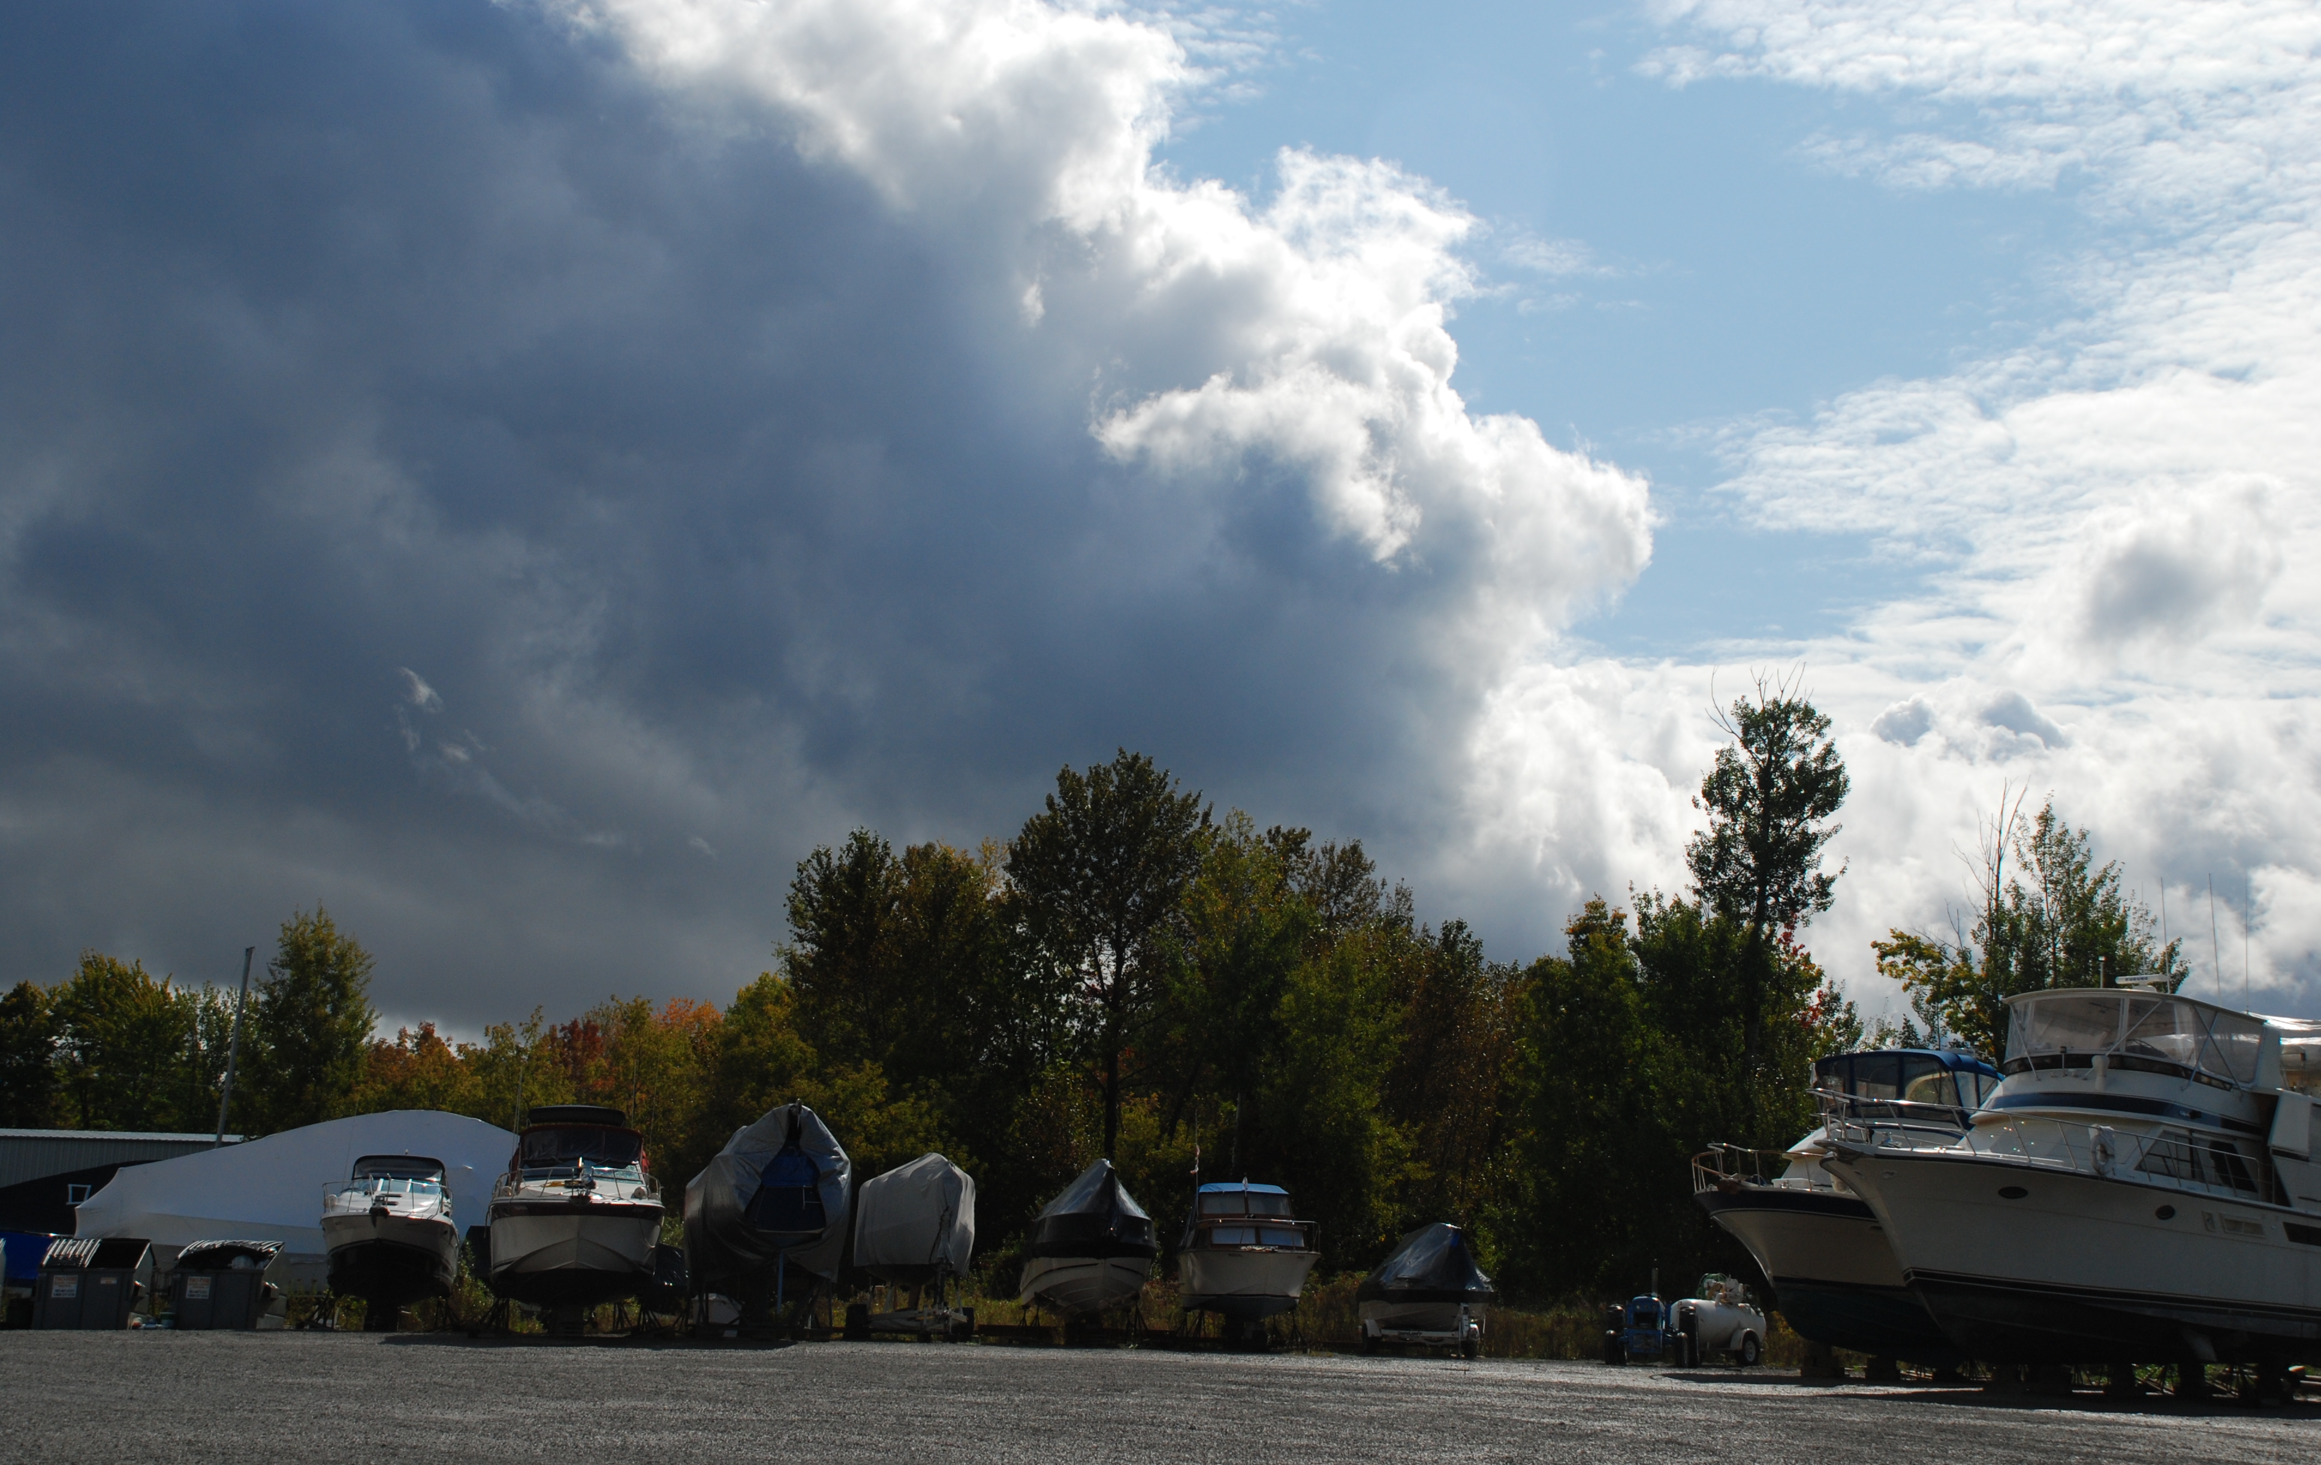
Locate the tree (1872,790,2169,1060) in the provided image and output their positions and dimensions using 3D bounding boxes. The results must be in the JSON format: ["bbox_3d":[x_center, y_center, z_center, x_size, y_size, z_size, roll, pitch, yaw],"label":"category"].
[{"bbox_3d":[20.380,7.832,79.000,7.000,12.490,6.000,1,-9,0],"label":"tree"}]

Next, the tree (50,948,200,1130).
[{"bbox_3d":[-31.493,11.958,102.000,4.700,10.310,4.700,1,-9,0],"label":"tree"}]

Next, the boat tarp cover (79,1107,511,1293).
[{"bbox_3d":[-19.307,10.271,75.000,10.200,3.630,3.600,1,-9,0],"label":"boat tarp cover"}]

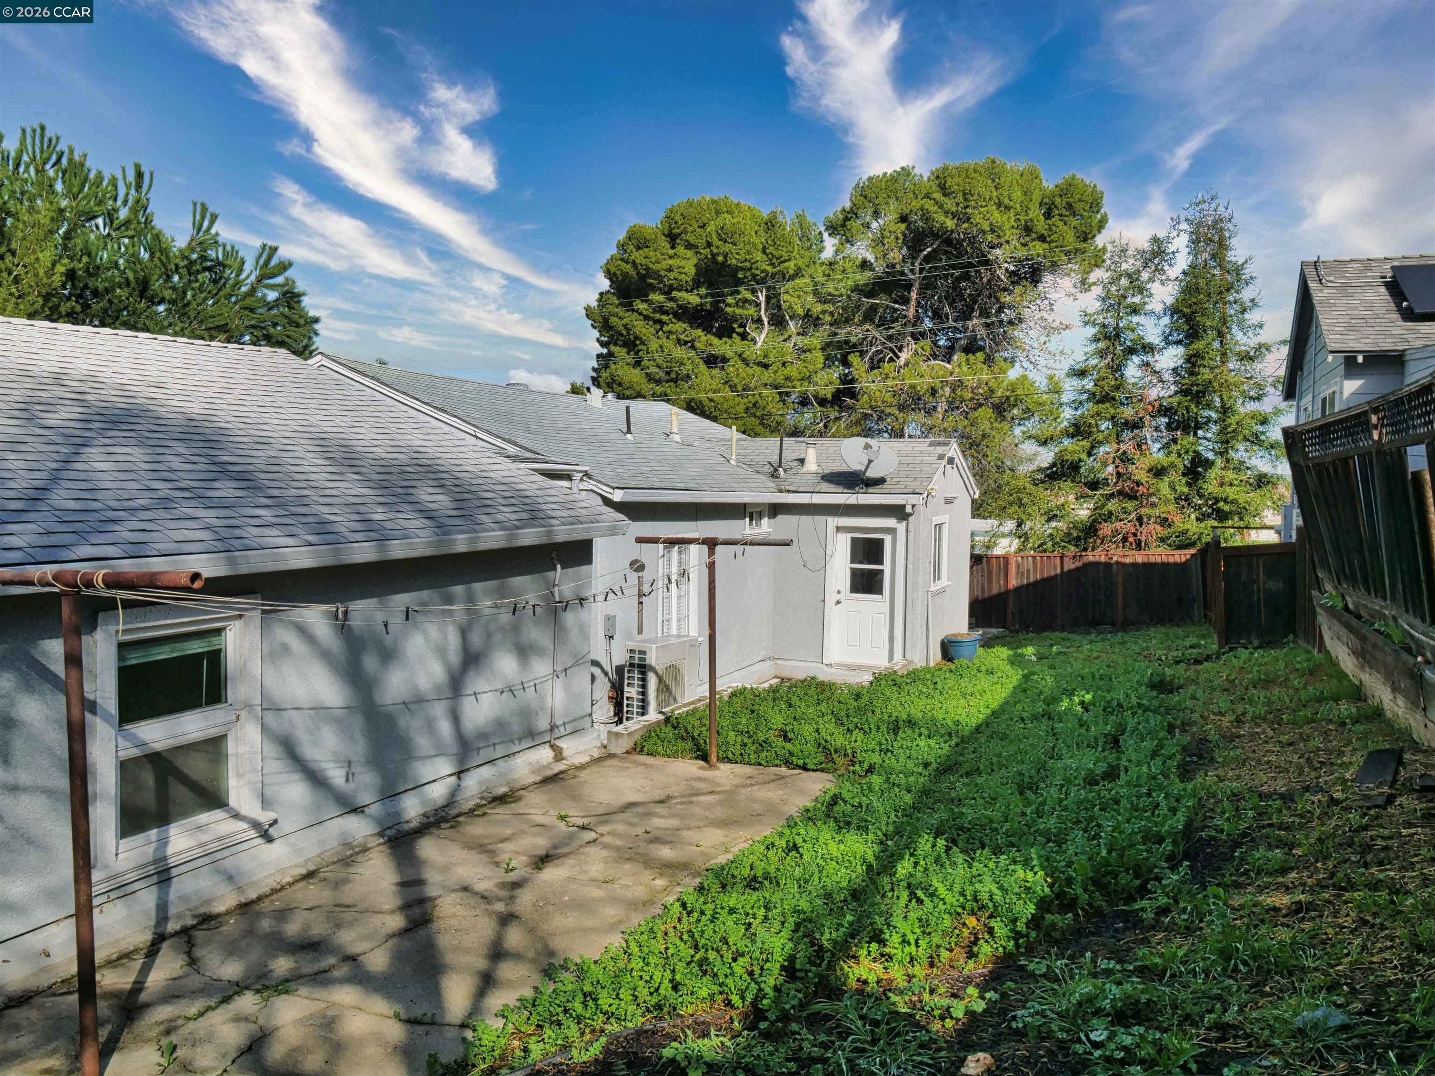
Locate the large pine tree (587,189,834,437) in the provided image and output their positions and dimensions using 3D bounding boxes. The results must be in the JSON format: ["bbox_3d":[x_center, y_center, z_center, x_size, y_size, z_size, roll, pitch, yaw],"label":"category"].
[{"bbox_3d":[-0.100,-6.300,47.500,10.300,15.800,10.000,0,3,0],"label":"large pine tree"}]

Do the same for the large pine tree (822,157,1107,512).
[{"bbox_3d":[9.900,-6.600,46.500,11.400,17.200,10.800,0,3,0],"label":"large pine tree"}]

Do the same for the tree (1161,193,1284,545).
[{"bbox_3d":[14.700,-3.800,34.000,3.700,12.400,3.700,0,3,0],"label":"tree"}]

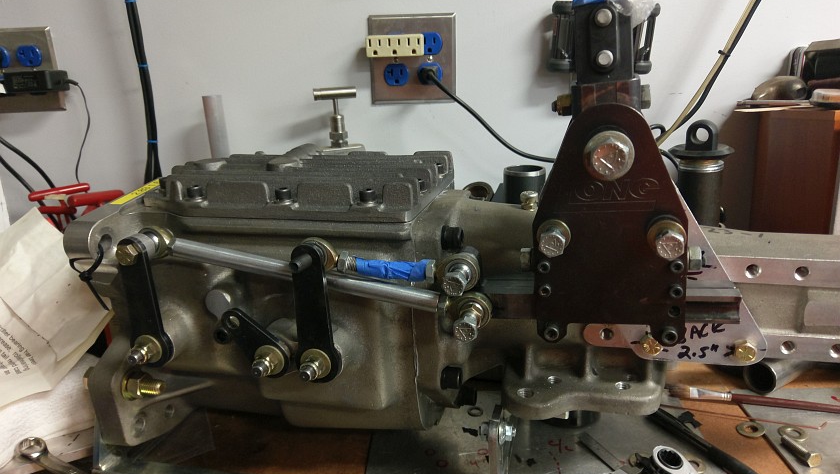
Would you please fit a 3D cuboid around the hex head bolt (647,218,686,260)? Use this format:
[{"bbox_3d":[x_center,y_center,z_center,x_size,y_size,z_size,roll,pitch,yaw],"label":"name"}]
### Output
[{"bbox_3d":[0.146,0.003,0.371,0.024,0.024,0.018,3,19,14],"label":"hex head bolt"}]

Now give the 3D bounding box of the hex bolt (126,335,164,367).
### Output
[{"bbox_3d":[-0.204,0.085,0.467,0.021,0.021,0.022,3,19,14],"label":"hex bolt"}]

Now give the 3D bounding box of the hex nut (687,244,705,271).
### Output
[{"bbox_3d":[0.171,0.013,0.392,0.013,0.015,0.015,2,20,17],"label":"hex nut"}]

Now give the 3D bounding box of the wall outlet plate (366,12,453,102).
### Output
[{"bbox_3d":[-0.009,-0.235,0.840,0.116,0.114,0.008,0,19,6],"label":"wall outlet plate"}]

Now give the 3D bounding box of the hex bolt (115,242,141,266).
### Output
[{"bbox_3d":[-0.217,0.013,0.468,0.015,0.015,0.010,3,19,14],"label":"hex bolt"}]

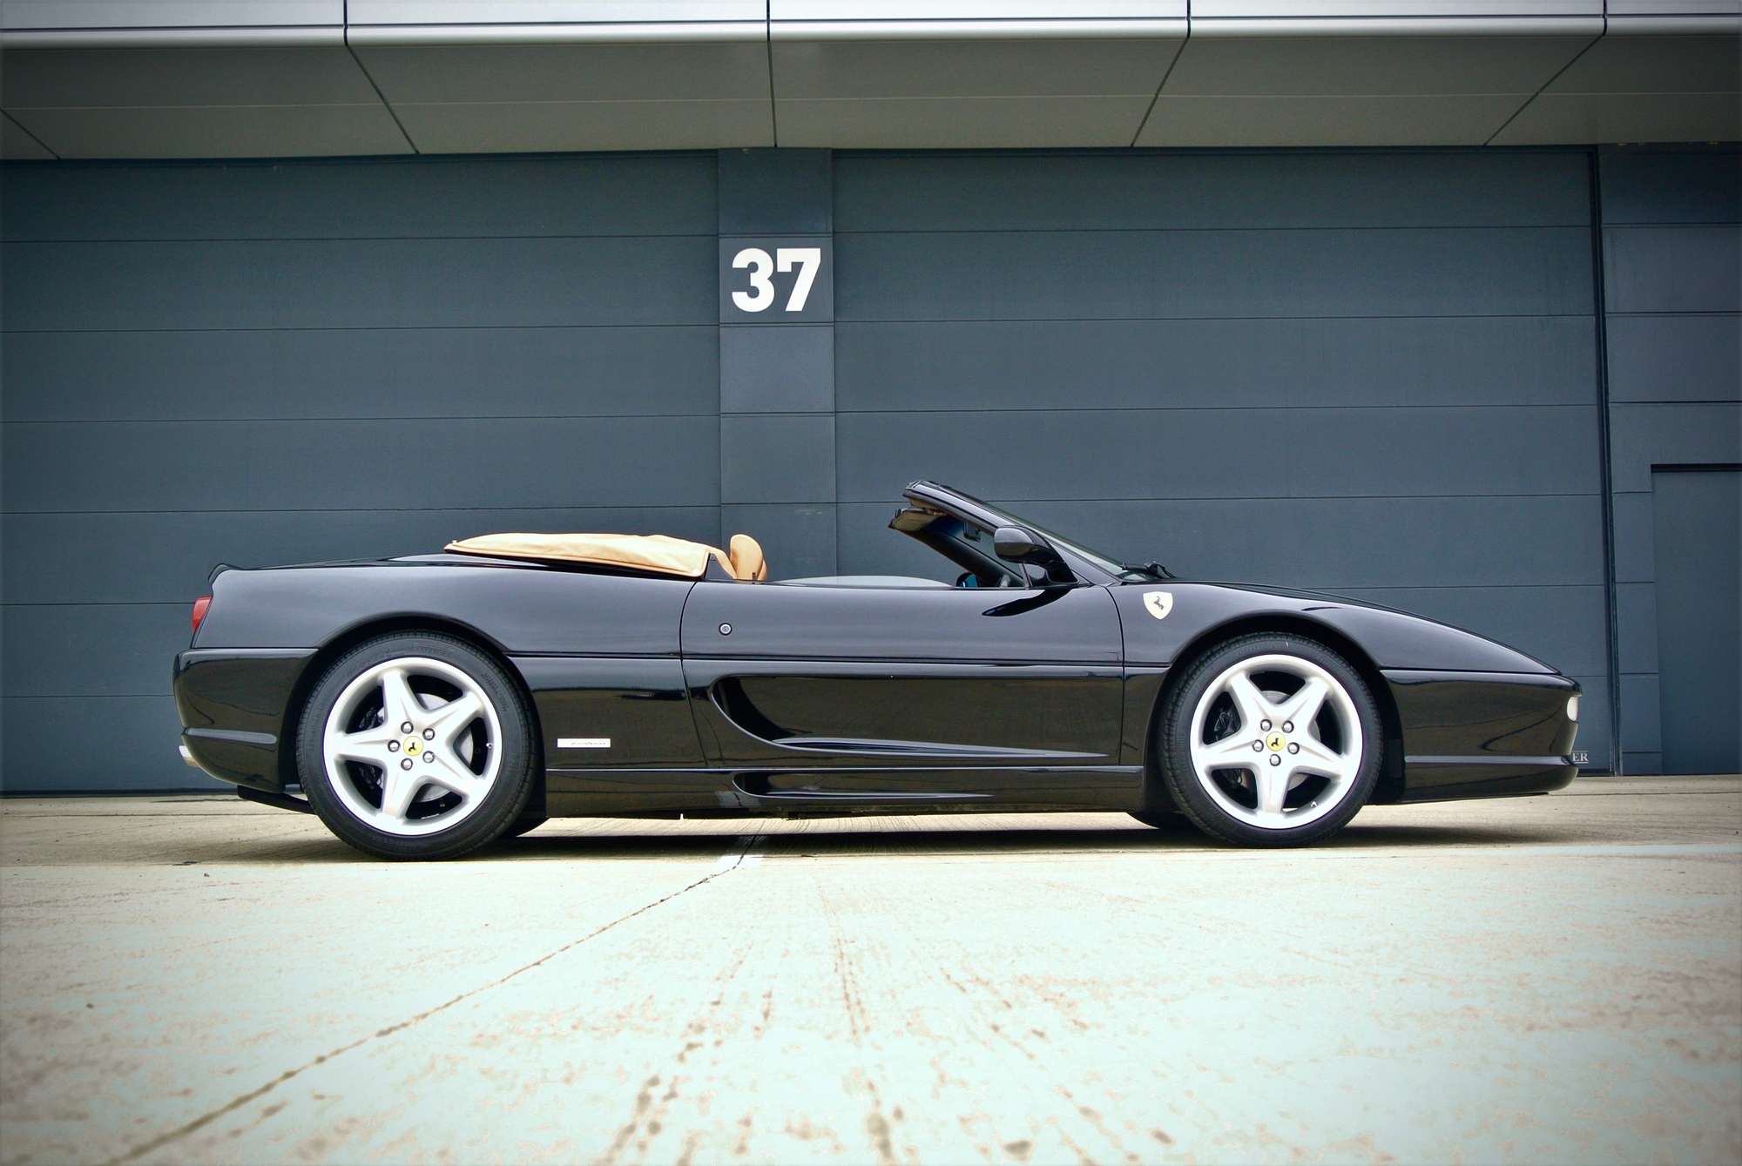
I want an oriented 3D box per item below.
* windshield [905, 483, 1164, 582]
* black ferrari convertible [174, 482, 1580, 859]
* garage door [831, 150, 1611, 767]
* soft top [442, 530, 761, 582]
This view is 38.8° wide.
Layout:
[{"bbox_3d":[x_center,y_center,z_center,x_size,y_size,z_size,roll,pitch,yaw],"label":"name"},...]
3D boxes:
[{"bbox_3d":[0.510,-0.141,7.963,0.870,0.350,1.420,-1,-4,-2],"label":"windshield"},{"bbox_3d":[0.060,0.257,7.920,4.250,1.140,1.930,-1,-4,-2],"label":"black ferrari convertible"},{"bbox_3d":[2.509,-0.878,17.732,5.510,4.540,0.120,-1,-4,-1],"label":"garage door"},{"bbox_3d":[-0.823,-0.059,7.907,0.900,0.200,1.300,-1,-4,-2],"label":"soft top"}]

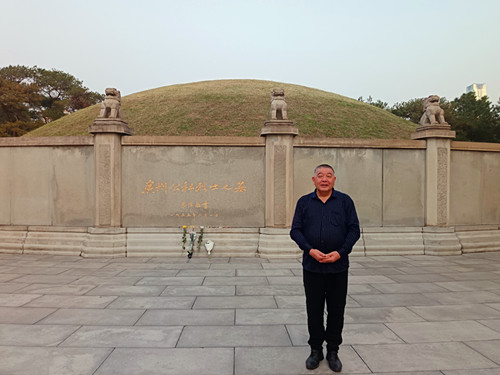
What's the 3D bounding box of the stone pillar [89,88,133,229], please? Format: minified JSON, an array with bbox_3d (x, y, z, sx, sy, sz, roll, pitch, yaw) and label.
[{"bbox_3d":[-2.948,-0.650,8.014,0.762,2.930,0.570,0,1,5],"label":"stone pillar"}]

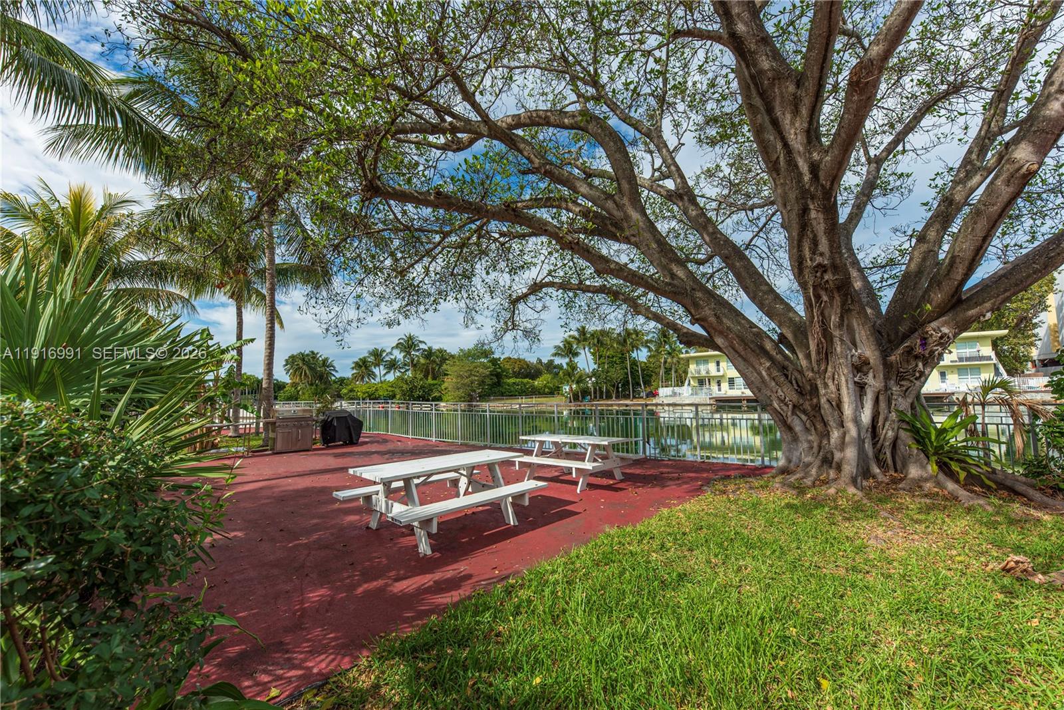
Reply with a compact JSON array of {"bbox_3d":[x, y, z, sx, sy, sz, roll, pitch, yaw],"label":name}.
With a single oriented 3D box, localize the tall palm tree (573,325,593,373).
[{"bbox_3d":[8.287,1.136,67.459,4.400,12.152,4.400,-1,-5,7],"label":"tall palm tree"}]

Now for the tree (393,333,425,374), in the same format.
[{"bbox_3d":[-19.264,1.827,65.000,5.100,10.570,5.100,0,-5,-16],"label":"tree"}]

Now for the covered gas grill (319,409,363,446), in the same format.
[{"bbox_3d":[-5.882,2.206,12.794,1.130,1.070,0.640,1,-5,-27],"label":"covered gas grill"}]

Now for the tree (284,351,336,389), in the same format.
[{"bbox_3d":[-33.261,3.112,62.000,6.600,7.590,6.000,1,-5,-28],"label":"tree"}]

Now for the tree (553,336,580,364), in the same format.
[{"bbox_3d":[5.157,2.094,60.572,4.500,9.616,4.500,-1,-5,5],"label":"tree"}]

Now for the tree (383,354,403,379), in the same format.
[{"bbox_3d":[-29.367,4.985,87.562,4.500,9.834,4.500,1,-5,-18],"label":"tree"}]

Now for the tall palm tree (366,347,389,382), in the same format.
[{"bbox_3d":[-32.625,4.093,87.484,4.900,11.591,4.900,1,-5,-20],"label":"tall palm tree"}]

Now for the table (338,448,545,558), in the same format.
[{"bbox_3d":[-1.009,1.593,4.758,1.521,0.725,1.890,-6,-7,44],"label":"table"}]

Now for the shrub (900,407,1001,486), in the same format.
[{"bbox_3d":[6.537,1.403,6.500,1.150,1.150,1.100,-6,-7,44],"label":"shrub"}]

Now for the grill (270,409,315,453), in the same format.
[{"bbox_3d":[-6.623,2.062,11.519,0.880,1.160,0.600,3,-6,-37],"label":"grill"}]

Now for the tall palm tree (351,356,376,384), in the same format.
[{"bbox_3d":[-26.920,3.776,66.000,4.000,7.160,4.000,1,-5,-22],"label":"tall palm tree"}]

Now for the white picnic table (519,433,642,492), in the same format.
[{"bbox_3d":[0.702,1.769,7.072,1.870,0.740,1.540,-6,-7,43],"label":"white picnic table"}]

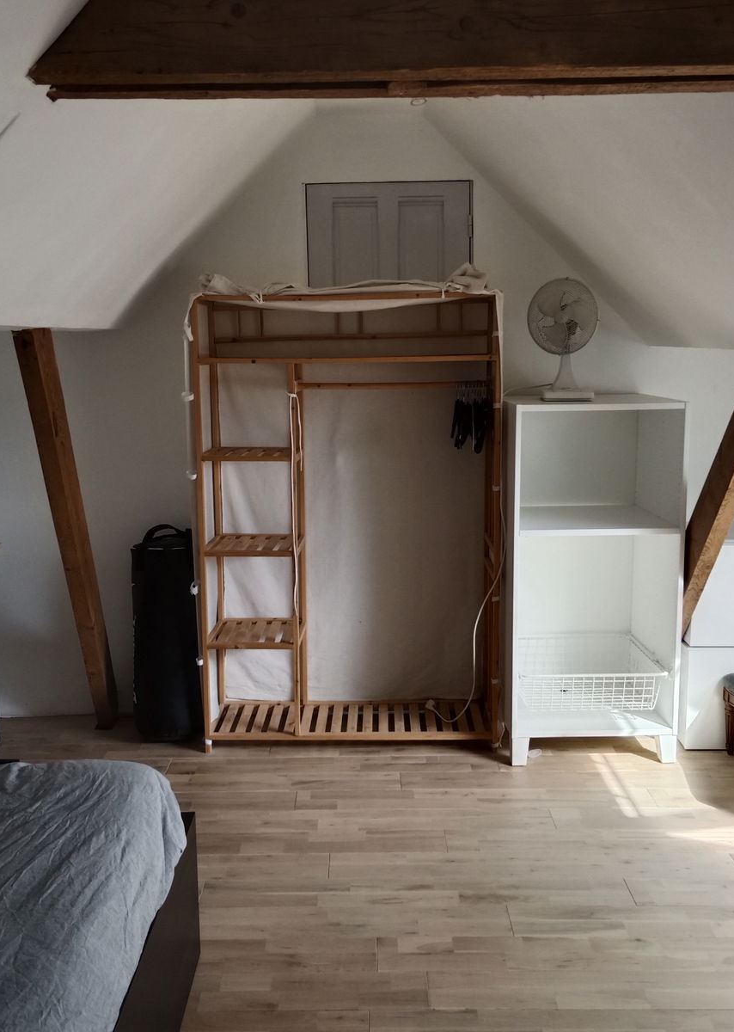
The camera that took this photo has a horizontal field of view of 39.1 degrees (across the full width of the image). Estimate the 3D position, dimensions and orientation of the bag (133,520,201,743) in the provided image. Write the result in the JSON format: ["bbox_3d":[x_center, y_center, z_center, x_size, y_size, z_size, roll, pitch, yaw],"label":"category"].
[{"bbox_3d":[-0.775,0.447,4.064,0.255,0.840,0.250,0,9,1],"label":"bag"}]

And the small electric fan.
[{"bbox_3d":[0.704,-0.635,3.736,0.260,0.440,0.220,2,10,18],"label":"small electric fan"}]

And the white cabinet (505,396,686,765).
[{"bbox_3d":[0.813,0.213,3.938,0.600,1.310,0.565,-1,9,-1],"label":"white cabinet"}]

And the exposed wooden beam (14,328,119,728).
[{"bbox_3d":[-1.071,0.111,3.790,0.070,1.720,0.155,0,32,1],"label":"exposed wooden beam"}]

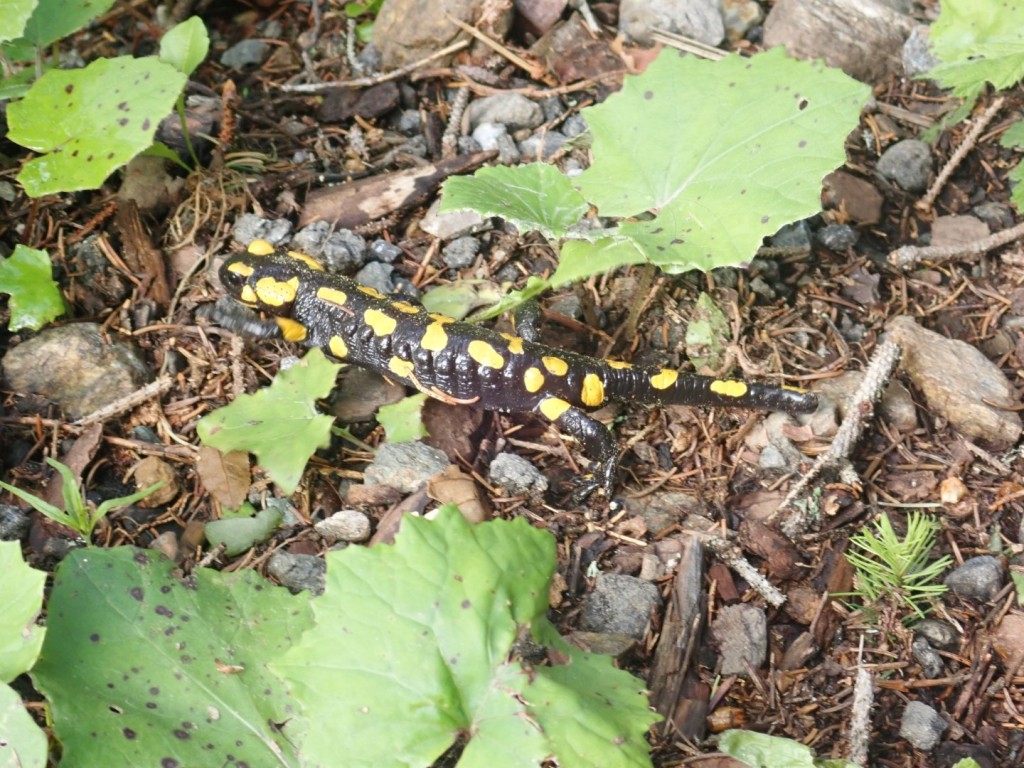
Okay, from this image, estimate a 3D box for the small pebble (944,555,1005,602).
[{"bbox_3d":[0.133,0.056,0.850,0.017,0.010,0.013,0,48,0],"label":"small pebble"}]

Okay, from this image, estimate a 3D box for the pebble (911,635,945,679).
[{"bbox_3d":[0.117,0.077,0.834,0.007,0.007,0.014,-18,51,-16],"label":"pebble"}]

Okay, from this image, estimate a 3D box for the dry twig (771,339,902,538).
[{"bbox_3d":[0.101,0.016,0.878,0.016,0.014,0.080,22,55,17],"label":"dry twig"}]

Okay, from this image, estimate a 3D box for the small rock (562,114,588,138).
[{"bbox_3d":[0.021,-0.085,0.980,0.009,0.006,0.009,0,48,0],"label":"small rock"}]

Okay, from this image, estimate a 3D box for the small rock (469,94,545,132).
[{"bbox_3d":[-0.002,-0.089,0.980,0.025,0.011,0.015,0,48,0],"label":"small rock"}]

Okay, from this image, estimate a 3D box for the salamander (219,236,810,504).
[{"bbox_3d":[-0.001,-0.008,0.773,0.164,0.029,0.062,9,45,9],"label":"salamander"}]

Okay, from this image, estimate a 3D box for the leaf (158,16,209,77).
[{"bbox_3d":[-0.101,-0.104,0.909,0.016,0.014,0.012,0,47,0],"label":"leaf"}]

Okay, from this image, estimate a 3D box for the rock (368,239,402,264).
[{"bbox_3d":[-0.040,-0.041,0.929,0.011,0.006,0.009,0,52,0],"label":"rock"}]

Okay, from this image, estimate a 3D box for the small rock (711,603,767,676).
[{"bbox_3d":[0.064,0.072,0.835,0.015,0.011,0.021,0,48,0],"label":"small rock"}]

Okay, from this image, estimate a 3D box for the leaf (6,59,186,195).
[{"bbox_3d":[-0.130,-0.083,0.920,0.067,0.018,0.051,-33,59,-23],"label":"leaf"}]

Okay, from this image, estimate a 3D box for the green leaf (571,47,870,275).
[{"bbox_3d":[0.068,-0.074,0.920,0.101,0.020,0.091,-29,58,-21],"label":"green leaf"}]

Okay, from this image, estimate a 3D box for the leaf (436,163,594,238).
[{"bbox_3d":[0.001,-0.055,0.886,0.046,0.013,0.027,0,47,0],"label":"leaf"}]

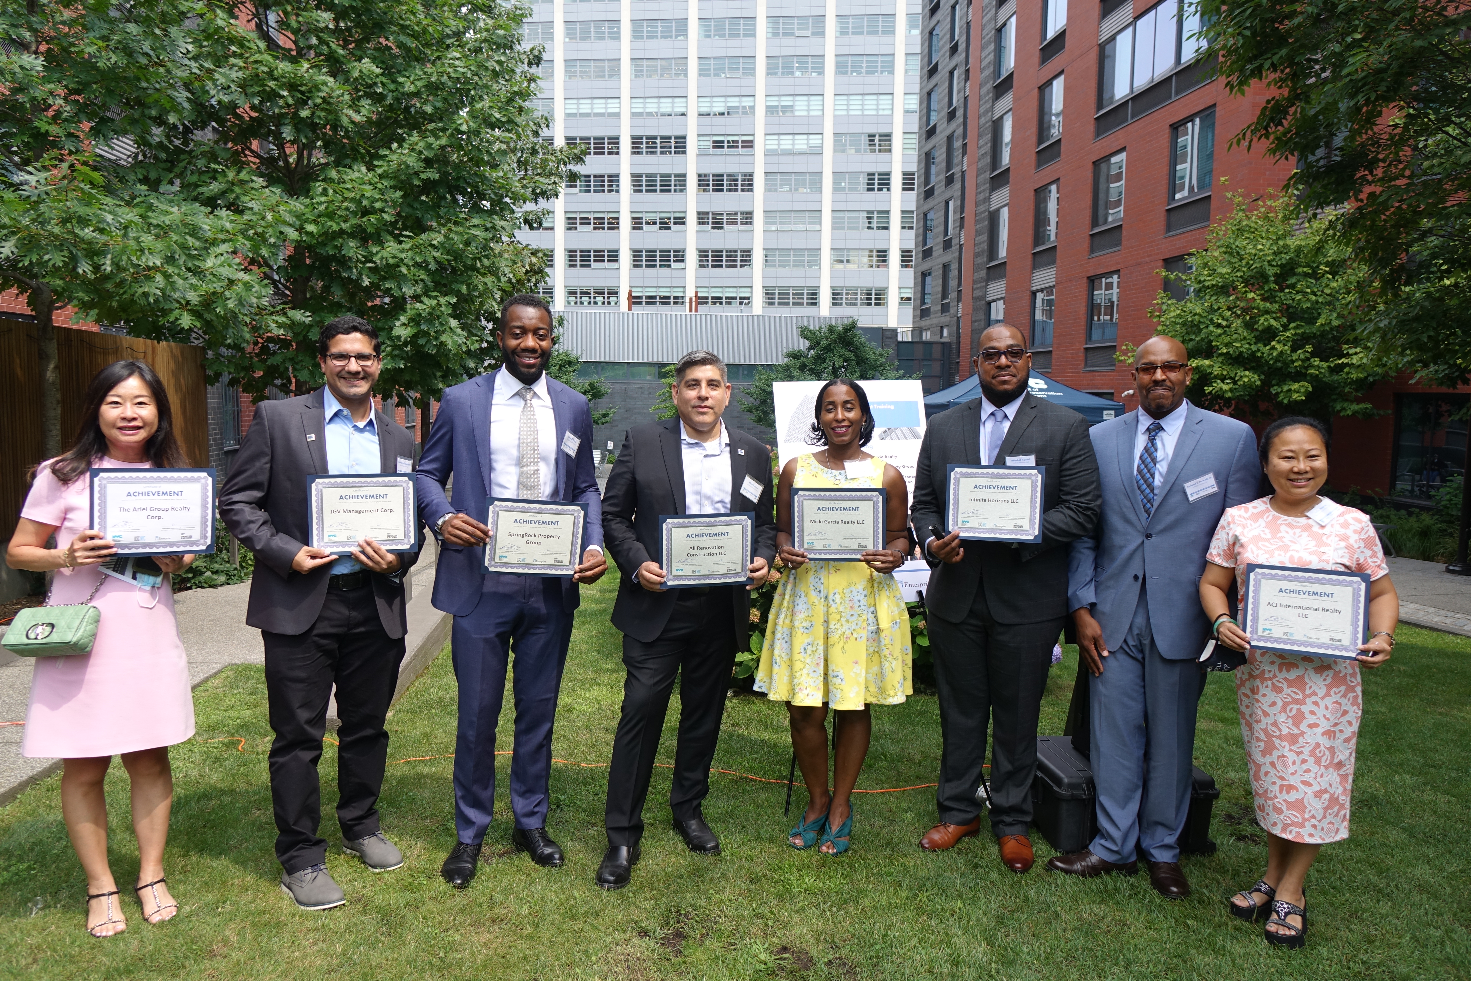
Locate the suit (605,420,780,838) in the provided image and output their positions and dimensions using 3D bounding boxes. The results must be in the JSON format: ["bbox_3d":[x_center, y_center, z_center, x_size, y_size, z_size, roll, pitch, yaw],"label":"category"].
[{"bbox_3d":[-0.160,0.472,3.340,0.580,1.430,0.400,0,5,-8],"label":"suit"}]

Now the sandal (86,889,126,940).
[{"bbox_3d":[-1.881,1.230,2.920,0.090,0.092,0.235,-3,6,-35],"label":"sandal"}]

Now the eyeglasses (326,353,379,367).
[{"bbox_3d":[-1.204,-0.408,3.084,0.144,0.042,0.142,-1,5,-20],"label":"eyeglasses"}]

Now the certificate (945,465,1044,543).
[{"bbox_3d":[0.815,0.041,3.090,0.302,0.236,0.015,4,5,14],"label":"certificate"}]

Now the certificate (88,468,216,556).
[{"bbox_3d":[-1.597,0.061,2.700,0.304,0.240,0.010,-1,5,-40],"label":"certificate"}]

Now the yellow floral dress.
[{"bbox_3d":[0.325,0.300,3.260,0.510,0.850,0.380,2,5,10],"label":"yellow floral dress"}]

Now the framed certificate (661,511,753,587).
[{"bbox_3d":[-0.088,0.191,3.112,0.304,0.240,0.010,-2,12,-10],"label":"framed certificate"}]

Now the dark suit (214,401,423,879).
[{"bbox_3d":[-1.245,0.415,2.970,0.550,1.460,0.390,-3,6,-36],"label":"dark suit"}]

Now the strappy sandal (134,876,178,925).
[{"bbox_3d":[-1.775,1.225,2.996,0.090,0.092,0.235,-3,7,-40],"label":"strappy sandal"}]

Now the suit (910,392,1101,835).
[{"bbox_3d":[0.925,0.443,3.390,0.630,1.540,0.420,2,5,15],"label":"suit"}]

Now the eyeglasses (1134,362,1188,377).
[{"bbox_3d":[1.335,-0.376,3.060,0.147,0.040,0.145,-1,5,28],"label":"eyeglasses"}]

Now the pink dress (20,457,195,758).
[{"bbox_3d":[-1.775,0.335,2.790,0.440,0.830,0.310,-3,6,-37],"label":"pink dress"}]

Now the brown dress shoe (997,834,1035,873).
[{"bbox_3d":[0.915,1.155,3.275,0.110,0.115,0.300,1,5,3],"label":"brown dress shoe"}]

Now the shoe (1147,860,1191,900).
[{"bbox_3d":[1.432,1.239,3.277,0.110,0.110,0.300,2,5,15],"label":"shoe"}]

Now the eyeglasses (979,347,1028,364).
[{"bbox_3d":[0.850,-0.430,3.140,0.148,0.045,0.145,-4,5,13],"label":"eyeglasses"}]

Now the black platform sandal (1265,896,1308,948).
[{"bbox_3d":[1.672,1.270,2.965,0.098,0.110,0.250,5,6,37],"label":"black platform sandal"}]

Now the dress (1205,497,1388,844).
[{"bbox_3d":[1.600,0.510,2.810,0.450,0.980,0.320,4,6,33],"label":"dress"}]

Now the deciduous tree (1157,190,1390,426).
[{"bbox_3d":[7.630,-1.984,14.200,3.700,4.700,3.700,4,6,30],"label":"deciduous tree"}]

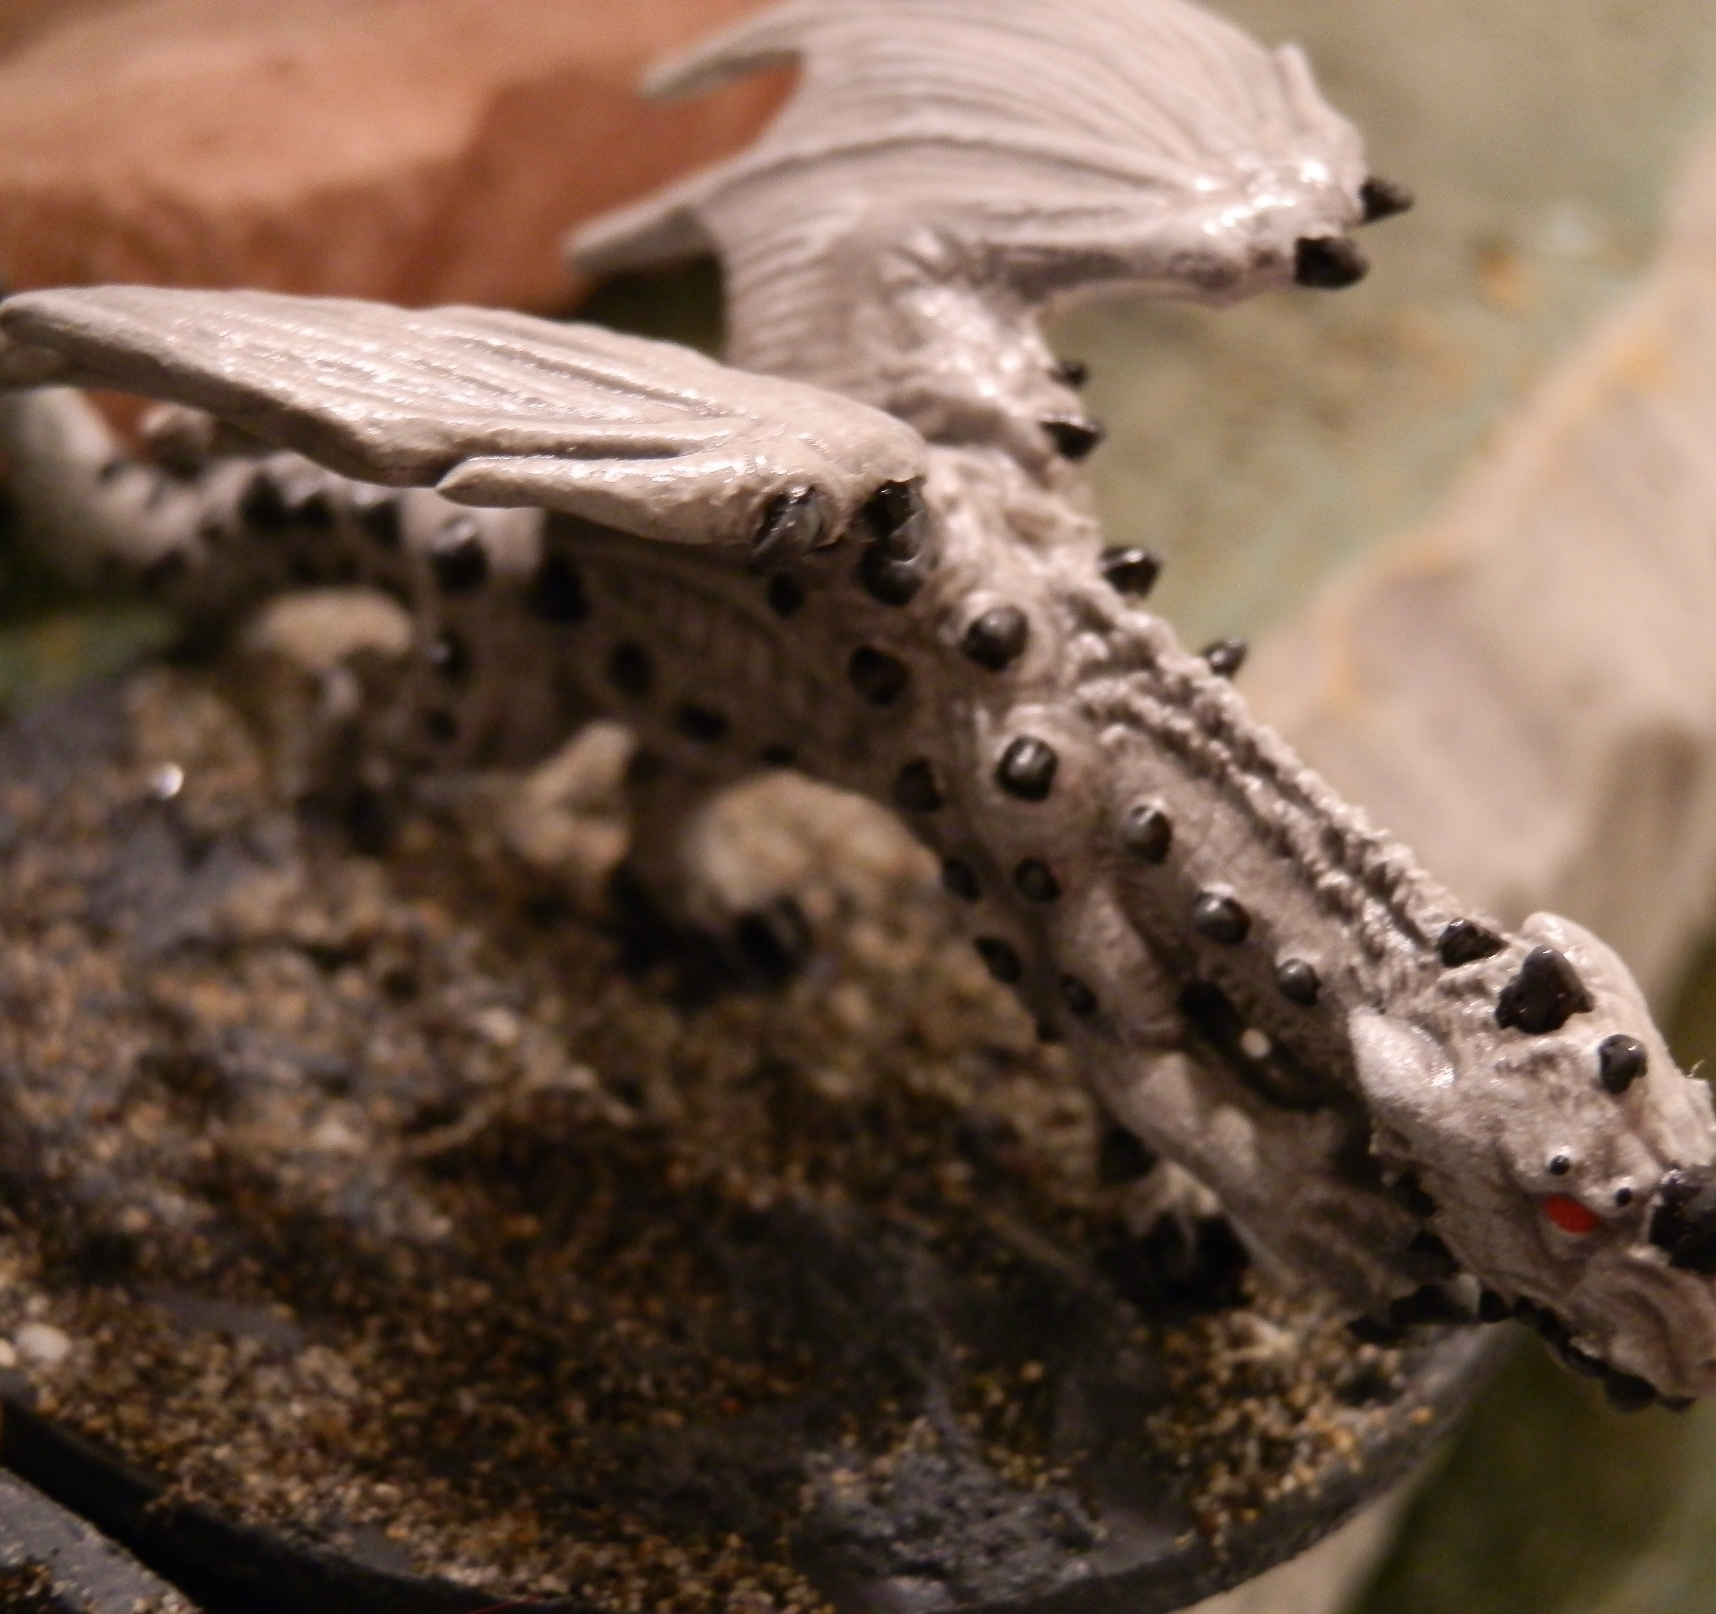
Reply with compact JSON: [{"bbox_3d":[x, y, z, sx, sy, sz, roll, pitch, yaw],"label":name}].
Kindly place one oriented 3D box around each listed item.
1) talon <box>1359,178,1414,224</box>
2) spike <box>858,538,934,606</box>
[{"bbox_3d":[0.016,-0.018,0.115,0.002,0.001,0.001,12,34,15],"label":"talon"},{"bbox_3d":[0.001,-0.008,0.131,0.002,0.002,0.002,27,1,29],"label":"spike"}]

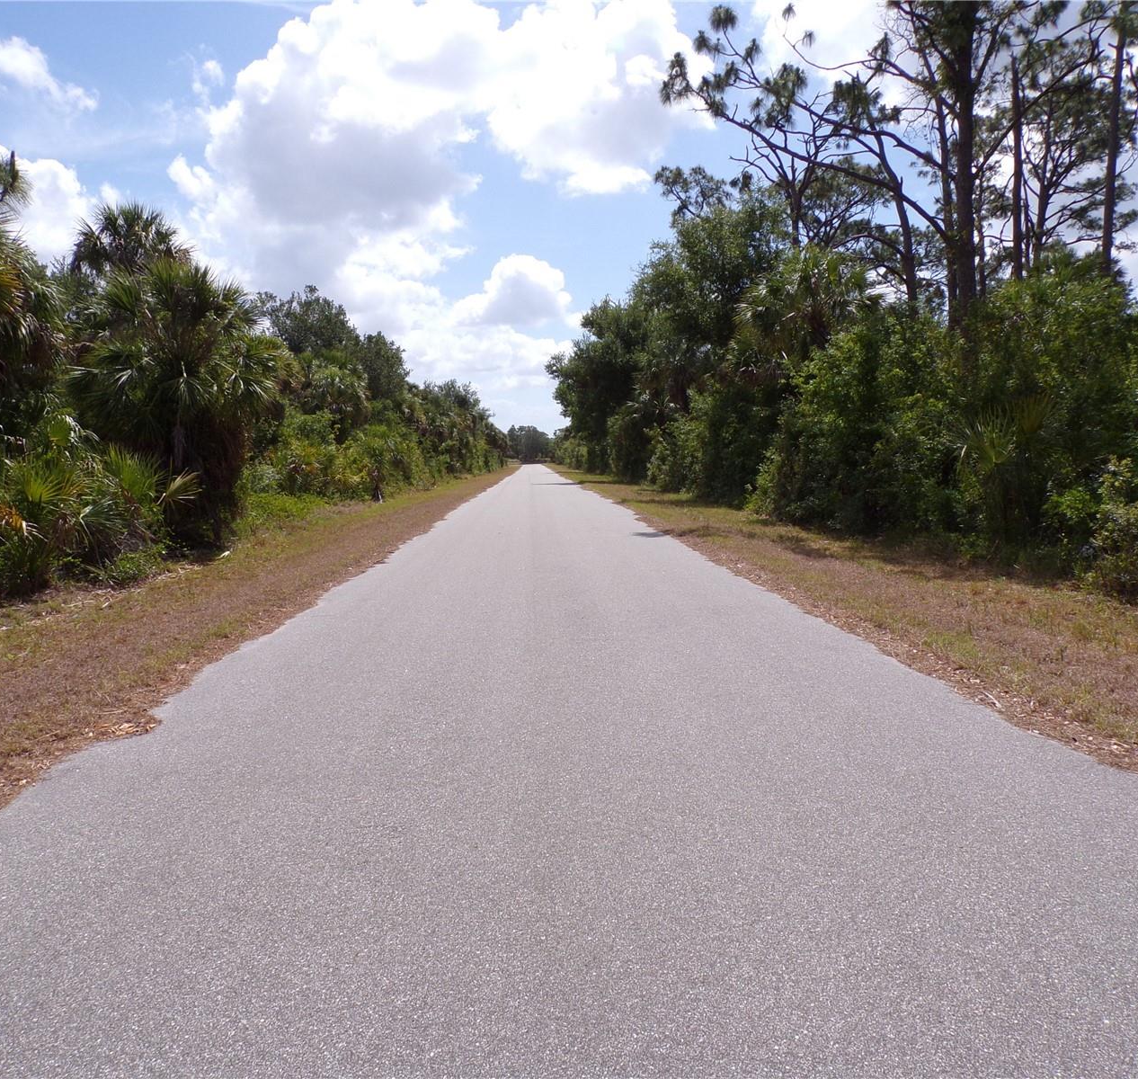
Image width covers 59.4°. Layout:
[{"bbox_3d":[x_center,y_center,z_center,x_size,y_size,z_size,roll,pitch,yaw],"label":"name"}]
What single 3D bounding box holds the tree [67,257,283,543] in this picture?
[{"bbox_3d":[-7.190,-2.478,18.257,3.900,5.240,3.700,-2,5,-21],"label":"tree"}]

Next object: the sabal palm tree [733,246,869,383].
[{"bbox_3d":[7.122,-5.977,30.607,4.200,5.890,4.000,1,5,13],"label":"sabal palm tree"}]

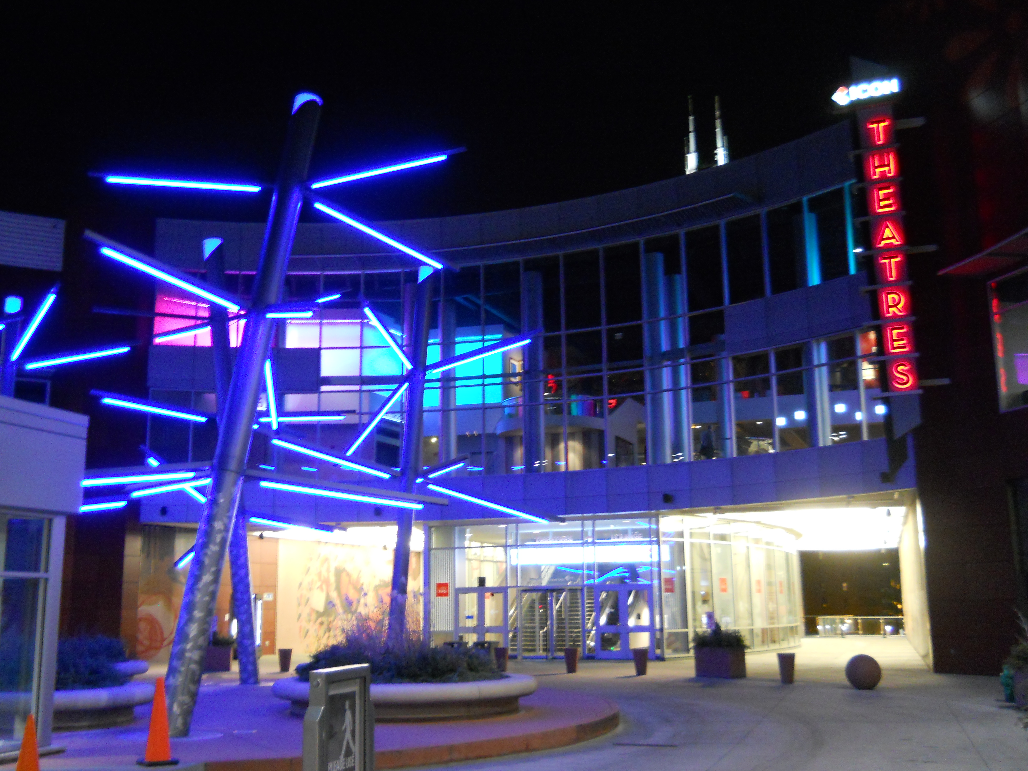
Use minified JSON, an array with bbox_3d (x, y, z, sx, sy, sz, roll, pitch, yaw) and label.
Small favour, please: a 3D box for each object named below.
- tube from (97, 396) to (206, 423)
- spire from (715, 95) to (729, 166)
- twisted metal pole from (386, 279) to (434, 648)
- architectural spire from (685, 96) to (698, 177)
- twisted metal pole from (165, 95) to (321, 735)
[{"bbox_3d":[-7.566,0.531,23.250,2.160,0.120,0.120,13,-16,-25],"label":"tube"},{"bbox_3d":[212.123,-263.022,1138.552,11.000,81.200,11.000,-1,-11,0],"label":"spire"},{"bbox_3d":[-2.173,1.791,22.867,0.320,8.740,0.320,3,-15,0],"label":"twisted metal pole"},{"bbox_3d":[185.411,-263.519,1143.872,11.000,85.000,11.000,-1,-11,0],"label":"architectural spire"},{"bbox_3d":[-3.873,0.128,15.846,0.460,9.450,0.460,9,-13,0],"label":"twisted metal pole"}]

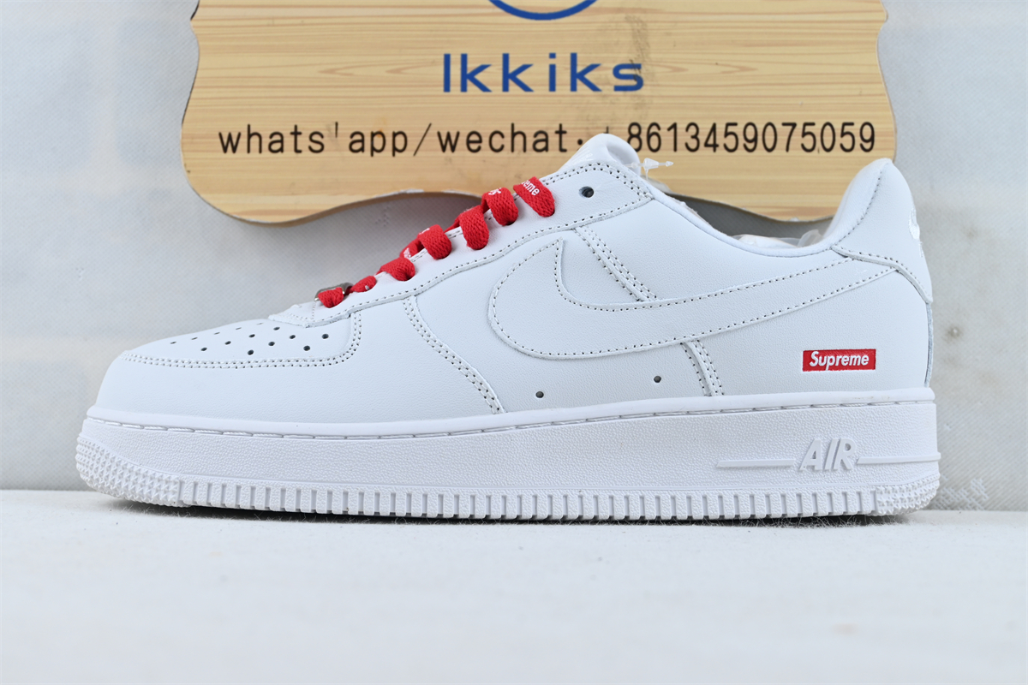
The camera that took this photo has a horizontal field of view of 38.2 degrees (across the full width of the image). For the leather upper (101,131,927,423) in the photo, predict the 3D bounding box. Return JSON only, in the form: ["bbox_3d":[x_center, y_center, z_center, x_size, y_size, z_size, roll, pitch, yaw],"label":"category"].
[{"bbox_3d":[-0.003,-0.022,0.514,0.287,0.099,0.105,0,-2,4],"label":"leather upper"}]

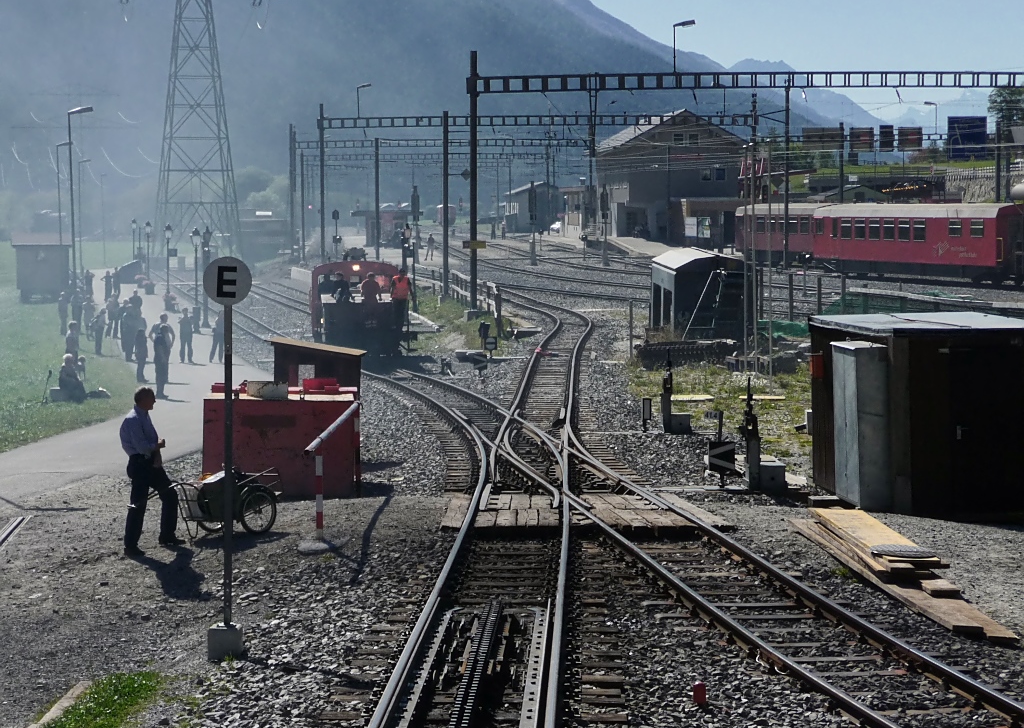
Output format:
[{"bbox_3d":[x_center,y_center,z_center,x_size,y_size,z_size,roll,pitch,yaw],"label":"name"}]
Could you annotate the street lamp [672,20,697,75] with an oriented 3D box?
[{"bbox_3d":[6.560,-12.074,94.500,0.860,1.978,0.260,-1,4,-9],"label":"street lamp"}]

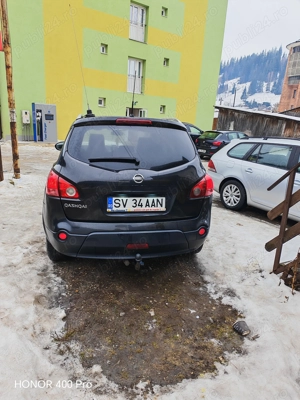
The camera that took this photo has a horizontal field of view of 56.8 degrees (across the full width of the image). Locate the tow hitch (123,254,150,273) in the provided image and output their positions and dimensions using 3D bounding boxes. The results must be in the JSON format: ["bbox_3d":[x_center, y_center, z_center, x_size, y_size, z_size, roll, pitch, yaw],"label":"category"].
[{"bbox_3d":[-0.120,0.555,2.505,0.210,0.150,0.200,-1,16,-10],"label":"tow hitch"}]

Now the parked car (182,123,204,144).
[{"bbox_3d":[1.980,-3.870,16.800,4.450,1.660,1.830,-8,19,-35],"label":"parked car"}]

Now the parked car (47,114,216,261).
[{"bbox_3d":[-0.482,-0.499,4.503,1.810,1.645,4.480,-1,16,-10],"label":"parked car"}]

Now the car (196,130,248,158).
[{"bbox_3d":[4.280,-2.980,14.880,4.100,1.450,1.720,-8,19,-35],"label":"car"}]

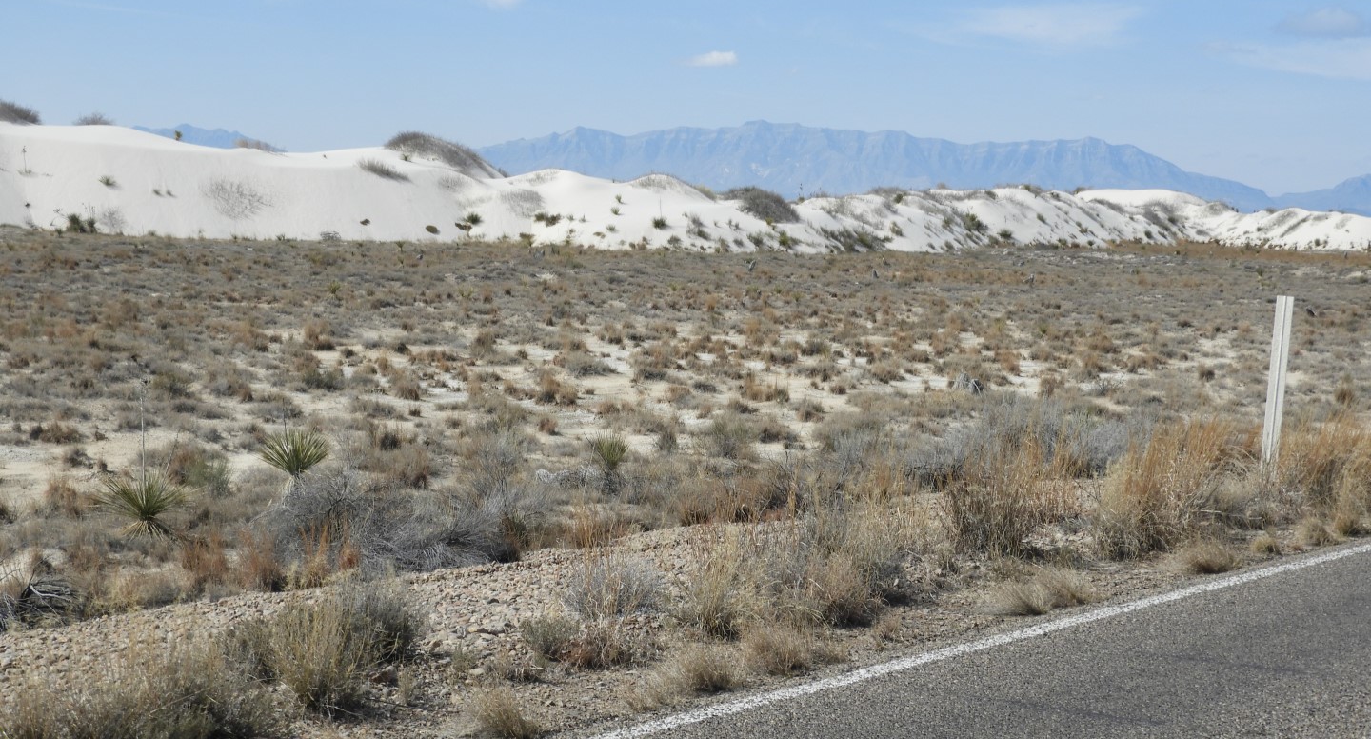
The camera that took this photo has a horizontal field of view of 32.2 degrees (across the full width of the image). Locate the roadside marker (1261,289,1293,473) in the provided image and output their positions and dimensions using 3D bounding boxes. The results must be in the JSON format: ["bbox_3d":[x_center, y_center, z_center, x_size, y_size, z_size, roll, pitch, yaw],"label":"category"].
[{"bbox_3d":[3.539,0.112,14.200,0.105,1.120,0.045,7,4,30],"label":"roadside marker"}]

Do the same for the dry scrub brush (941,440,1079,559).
[{"bbox_3d":[1.541,0.614,11.300,0.580,0.520,0.650,4,5,40],"label":"dry scrub brush"}]

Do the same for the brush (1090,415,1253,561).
[{"bbox_3d":[2.387,0.578,11.600,0.680,0.620,0.780,4,5,40],"label":"brush"}]

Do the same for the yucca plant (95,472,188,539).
[{"bbox_3d":[-3.938,0.988,17.200,0.670,0.500,0.670,0,4,0],"label":"yucca plant"}]

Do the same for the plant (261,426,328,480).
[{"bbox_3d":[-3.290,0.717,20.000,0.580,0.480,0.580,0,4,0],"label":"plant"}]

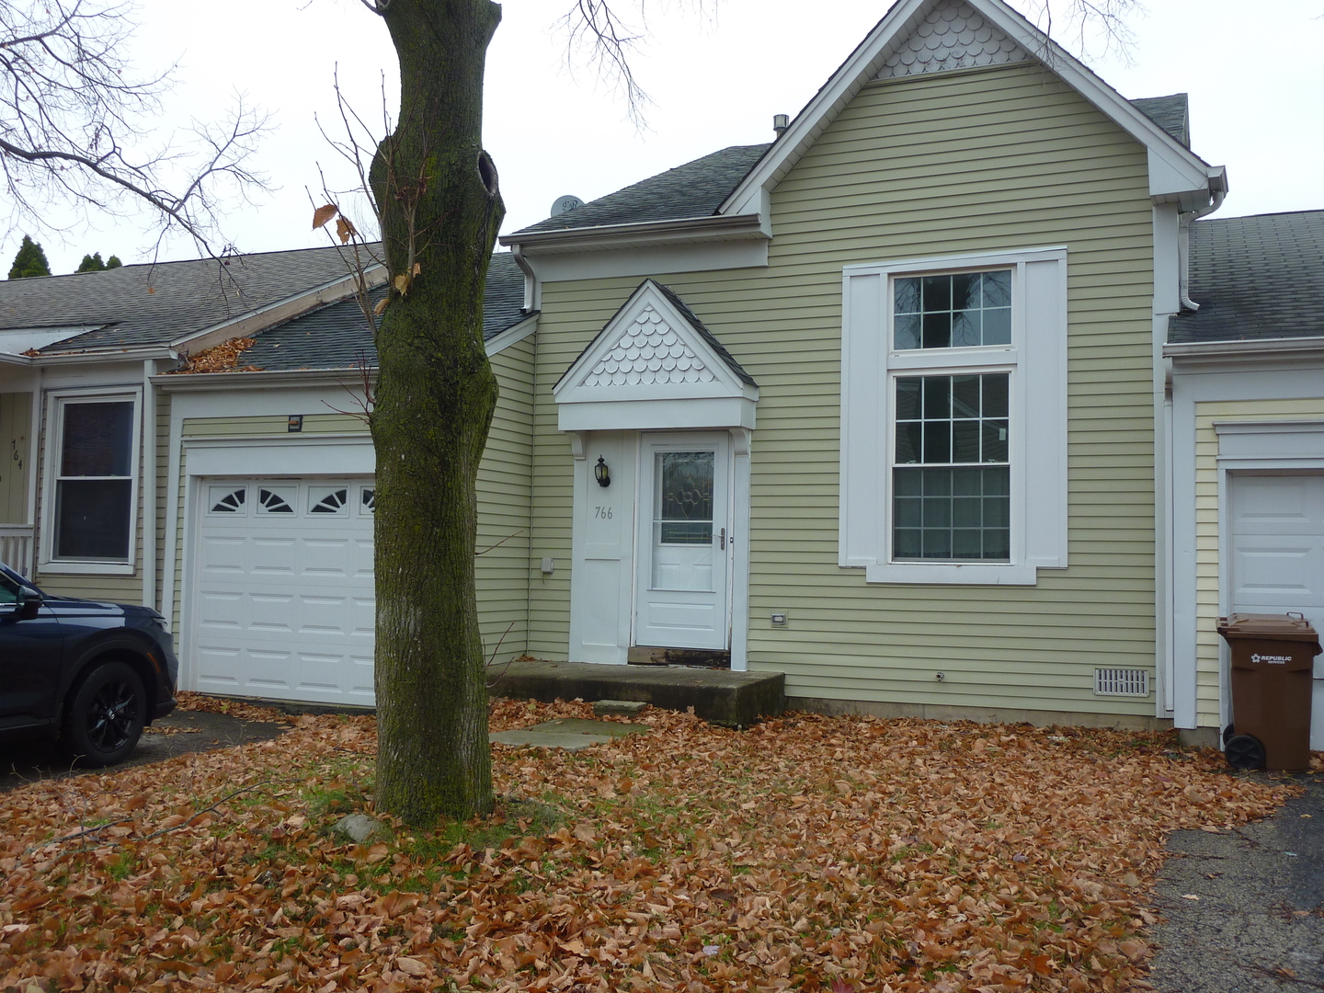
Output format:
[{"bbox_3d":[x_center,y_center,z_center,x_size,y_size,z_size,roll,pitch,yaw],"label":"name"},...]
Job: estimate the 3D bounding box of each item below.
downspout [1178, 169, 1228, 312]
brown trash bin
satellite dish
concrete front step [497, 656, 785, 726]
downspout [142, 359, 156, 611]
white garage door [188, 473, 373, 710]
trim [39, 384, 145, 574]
[{"bbox_3d":[4.415,-2.051,10.001,0.370,1.090,0.110,0,-3,23],"label":"downspout"},{"bbox_3d":[4.306,1.363,8.673,0.695,1.045,0.660,0,-3,23],"label":"brown trash bin"},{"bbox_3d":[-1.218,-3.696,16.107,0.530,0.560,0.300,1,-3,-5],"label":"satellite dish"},{"bbox_3d":[-0.398,1.716,10.850,2.680,0.320,1.510,0,-3,23],"label":"concrete front step"},{"bbox_3d":[-4.988,0.218,11.879,0.110,3.110,0.110,0,-3,23],"label":"downspout"},{"bbox_3d":[-3.405,0.849,11.507,2.420,2.120,0.080,0,-3,23],"label":"white garage door"},{"bbox_3d":[-5.793,-0.155,12.393,1.300,1.870,0.100,0,-3,23],"label":"trim"}]

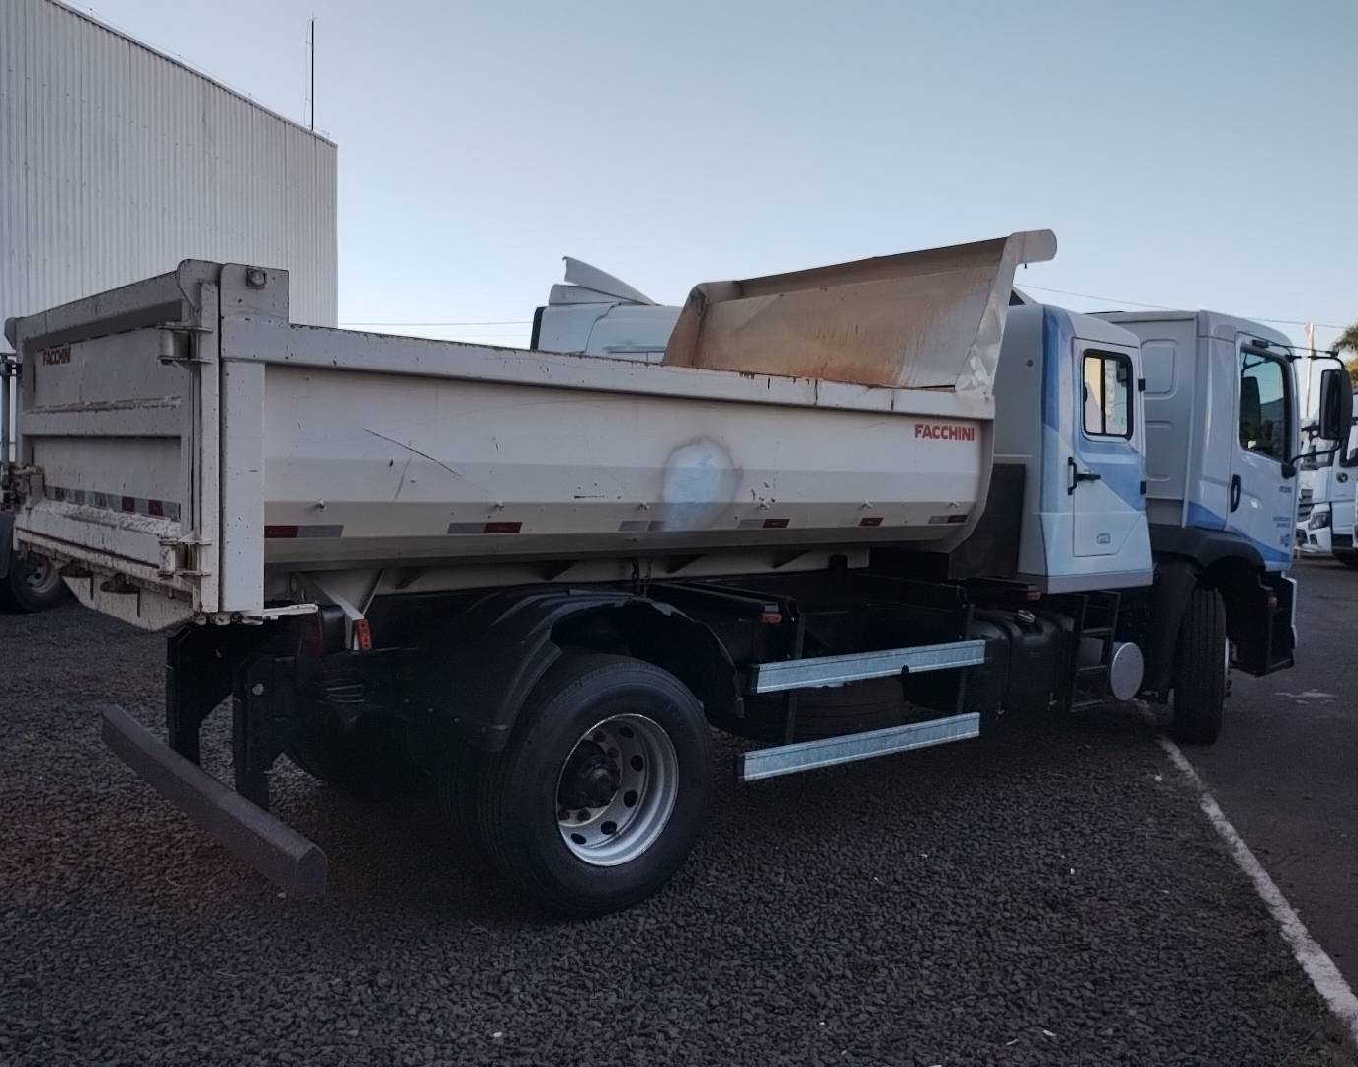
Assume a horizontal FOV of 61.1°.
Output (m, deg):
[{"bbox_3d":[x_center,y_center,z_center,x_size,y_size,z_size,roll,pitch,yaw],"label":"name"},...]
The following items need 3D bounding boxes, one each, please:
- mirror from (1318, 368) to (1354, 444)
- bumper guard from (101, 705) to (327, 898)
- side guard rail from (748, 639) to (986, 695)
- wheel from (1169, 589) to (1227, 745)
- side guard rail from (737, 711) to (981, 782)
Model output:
[{"bbox_3d":[4.505,-0.873,7.875,0.110,0.490,0.200,1,4,-14],"label":"mirror"},{"bbox_3d":[-1.942,0.996,4.596,0.100,0.170,2.440,-1,5,-40],"label":"bumper guard"},{"bbox_3d":[0.951,0.619,5.466,1.630,0.125,0.055,-1,5,-40],"label":"side guard rail"},{"bbox_3d":[3.510,0.903,7.763,0.285,1.010,1.010,3,4,25],"label":"wheel"},{"bbox_3d":[0.909,0.995,5.465,1.660,0.125,0.055,-1,5,-40],"label":"side guard rail"}]

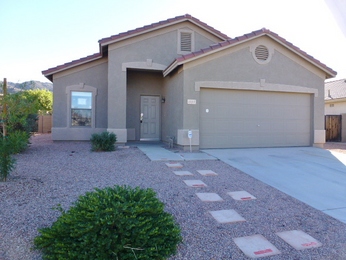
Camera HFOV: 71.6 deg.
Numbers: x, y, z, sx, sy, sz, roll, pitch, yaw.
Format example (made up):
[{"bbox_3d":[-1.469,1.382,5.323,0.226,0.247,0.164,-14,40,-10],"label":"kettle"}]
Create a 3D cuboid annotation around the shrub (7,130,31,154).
[{"bbox_3d":[-4.820,0.375,7.400,0.740,0.730,0.720,0,-1,0],"label":"shrub"}]

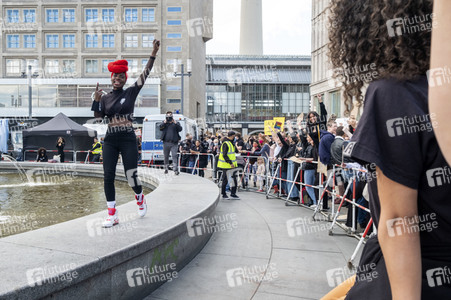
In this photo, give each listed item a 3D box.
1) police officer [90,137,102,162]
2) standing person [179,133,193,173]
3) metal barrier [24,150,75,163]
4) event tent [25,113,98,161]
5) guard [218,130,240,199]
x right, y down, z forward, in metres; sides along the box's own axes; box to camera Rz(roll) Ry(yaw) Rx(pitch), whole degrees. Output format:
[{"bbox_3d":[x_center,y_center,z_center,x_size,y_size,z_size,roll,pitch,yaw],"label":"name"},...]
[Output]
[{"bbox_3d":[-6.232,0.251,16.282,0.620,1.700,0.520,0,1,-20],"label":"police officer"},{"bbox_3d":[-1.623,0.267,13.881,0.420,1.860,0.520,1,1,30],"label":"standing person"},{"bbox_3d":[-8.661,0.528,16.689,2.500,1.080,0.500,1,1,-2],"label":"metal barrier"},{"bbox_3d":[-9.999,-0.654,20.746,3.000,3.250,3.000,1,1,5],"label":"event tent"},{"bbox_3d":[0.114,0.408,9.081,0.500,1.810,0.520,1,1,20],"label":"guard"}]

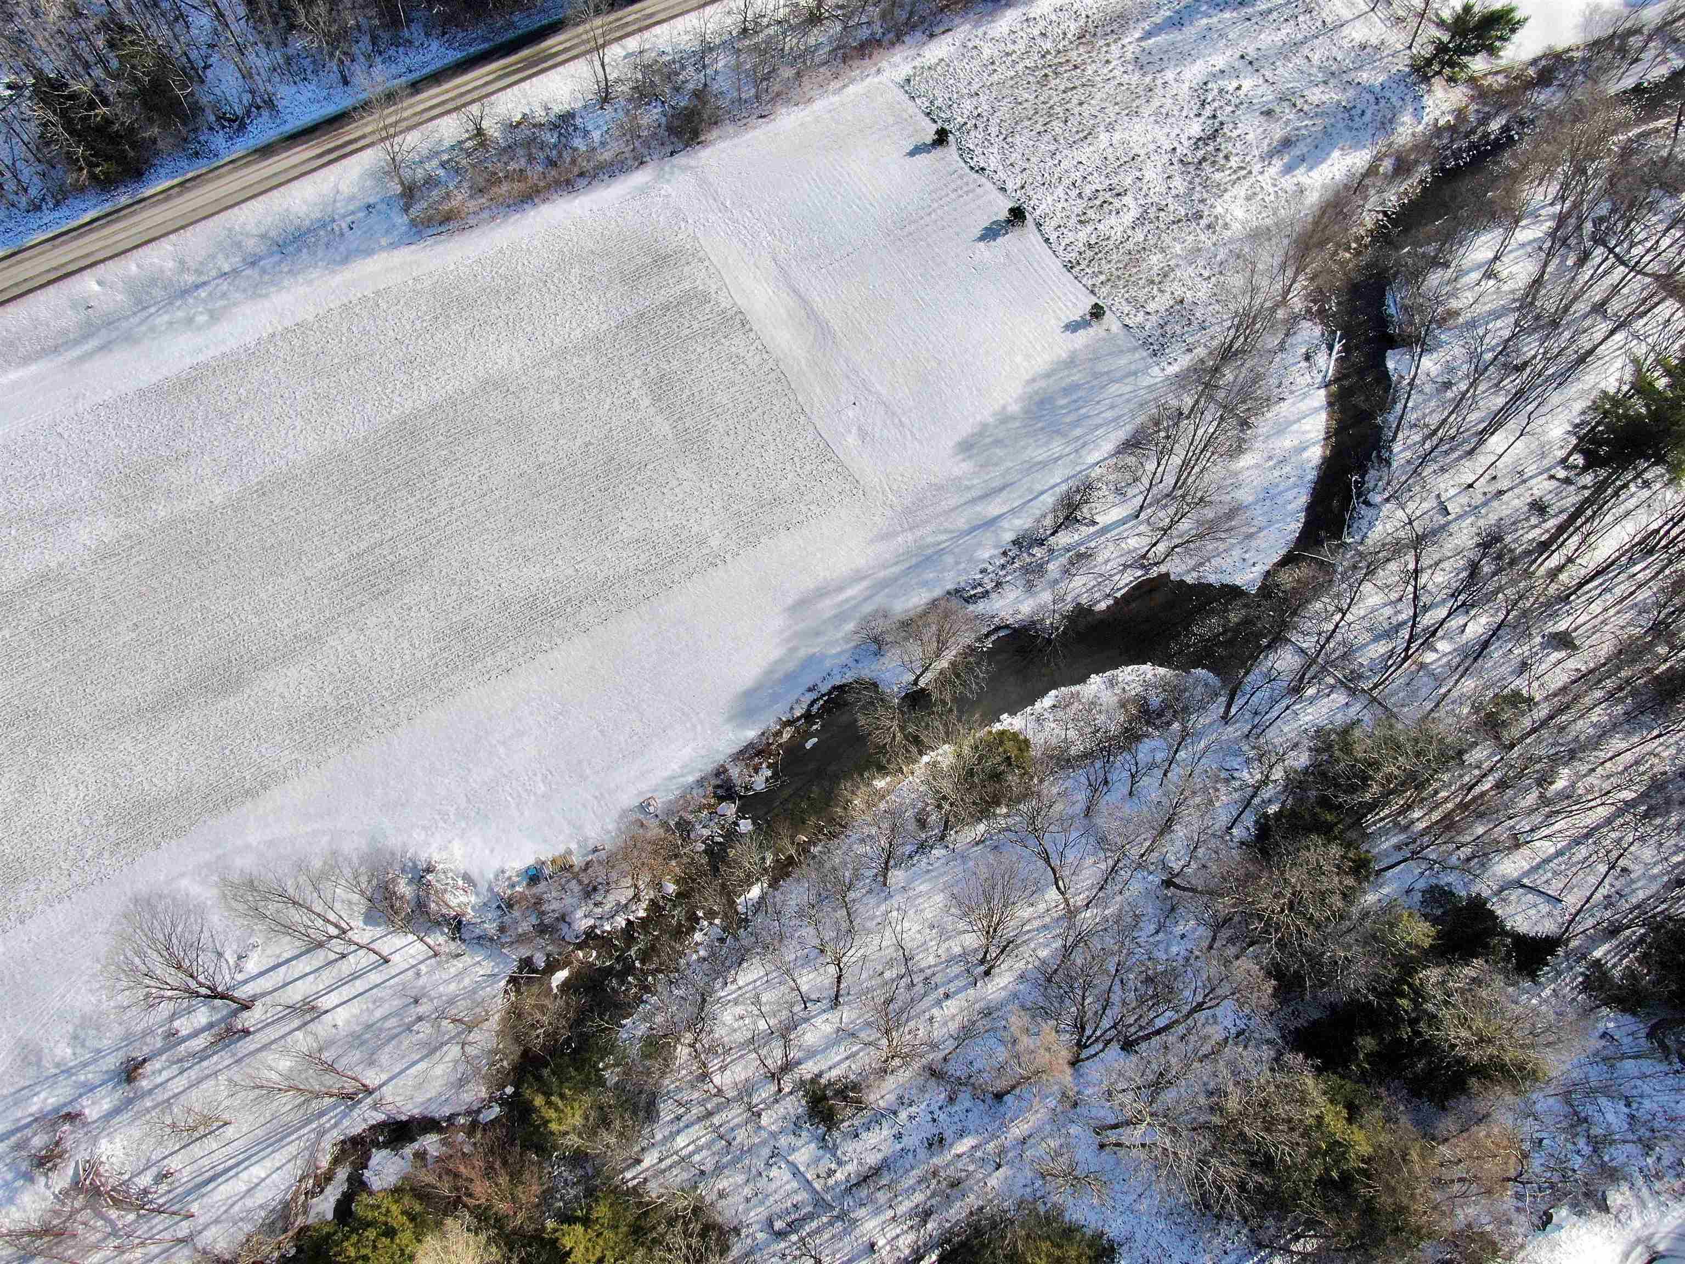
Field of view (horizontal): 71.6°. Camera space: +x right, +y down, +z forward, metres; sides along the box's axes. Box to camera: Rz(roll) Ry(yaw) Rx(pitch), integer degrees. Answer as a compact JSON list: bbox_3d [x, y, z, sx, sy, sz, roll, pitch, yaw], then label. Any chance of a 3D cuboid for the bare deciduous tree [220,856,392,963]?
[{"bbox_3d":[-38.994,21.436,86.387,7.688,21.642,7.688,0,63,-1],"label":"bare deciduous tree"}]

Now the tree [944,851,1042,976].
[{"bbox_3d":[11.443,22.116,89.619,8.005,16.429,8.005,0,63,-1],"label":"tree"}]

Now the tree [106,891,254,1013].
[{"bbox_3d":[-47.907,24.816,87.184,8.963,16.956,8.963,0,63,-1],"label":"tree"}]

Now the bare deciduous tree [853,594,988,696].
[{"bbox_3d":[6.810,1.857,102.988,10.613,10.820,9.552,0,63,-1],"label":"bare deciduous tree"}]

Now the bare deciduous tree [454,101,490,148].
[{"bbox_3d":[-42.945,-58.686,135.941,4.560,5.709,4.560,0,63,-1],"label":"bare deciduous tree"}]

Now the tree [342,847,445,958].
[{"bbox_3d":[-33.939,21.813,90.396,7.821,14.269,7.821,0,63,-1],"label":"tree"}]

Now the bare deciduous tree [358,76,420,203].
[{"bbox_3d":[-49.403,-53.910,128.484,6.941,14.535,6.941,0,63,-1],"label":"bare deciduous tree"}]

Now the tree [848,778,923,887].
[{"bbox_3d":[3.481,16.497,93.560,6.878,14.303,6.878,0,63,-1],"label":"tree"}]

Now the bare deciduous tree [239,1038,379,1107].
[{"bbox_3d":[-38.262,32.071,84.322,5.416,15.717,5.416,0,63,-1],"label":"bare deciduous tree"}]

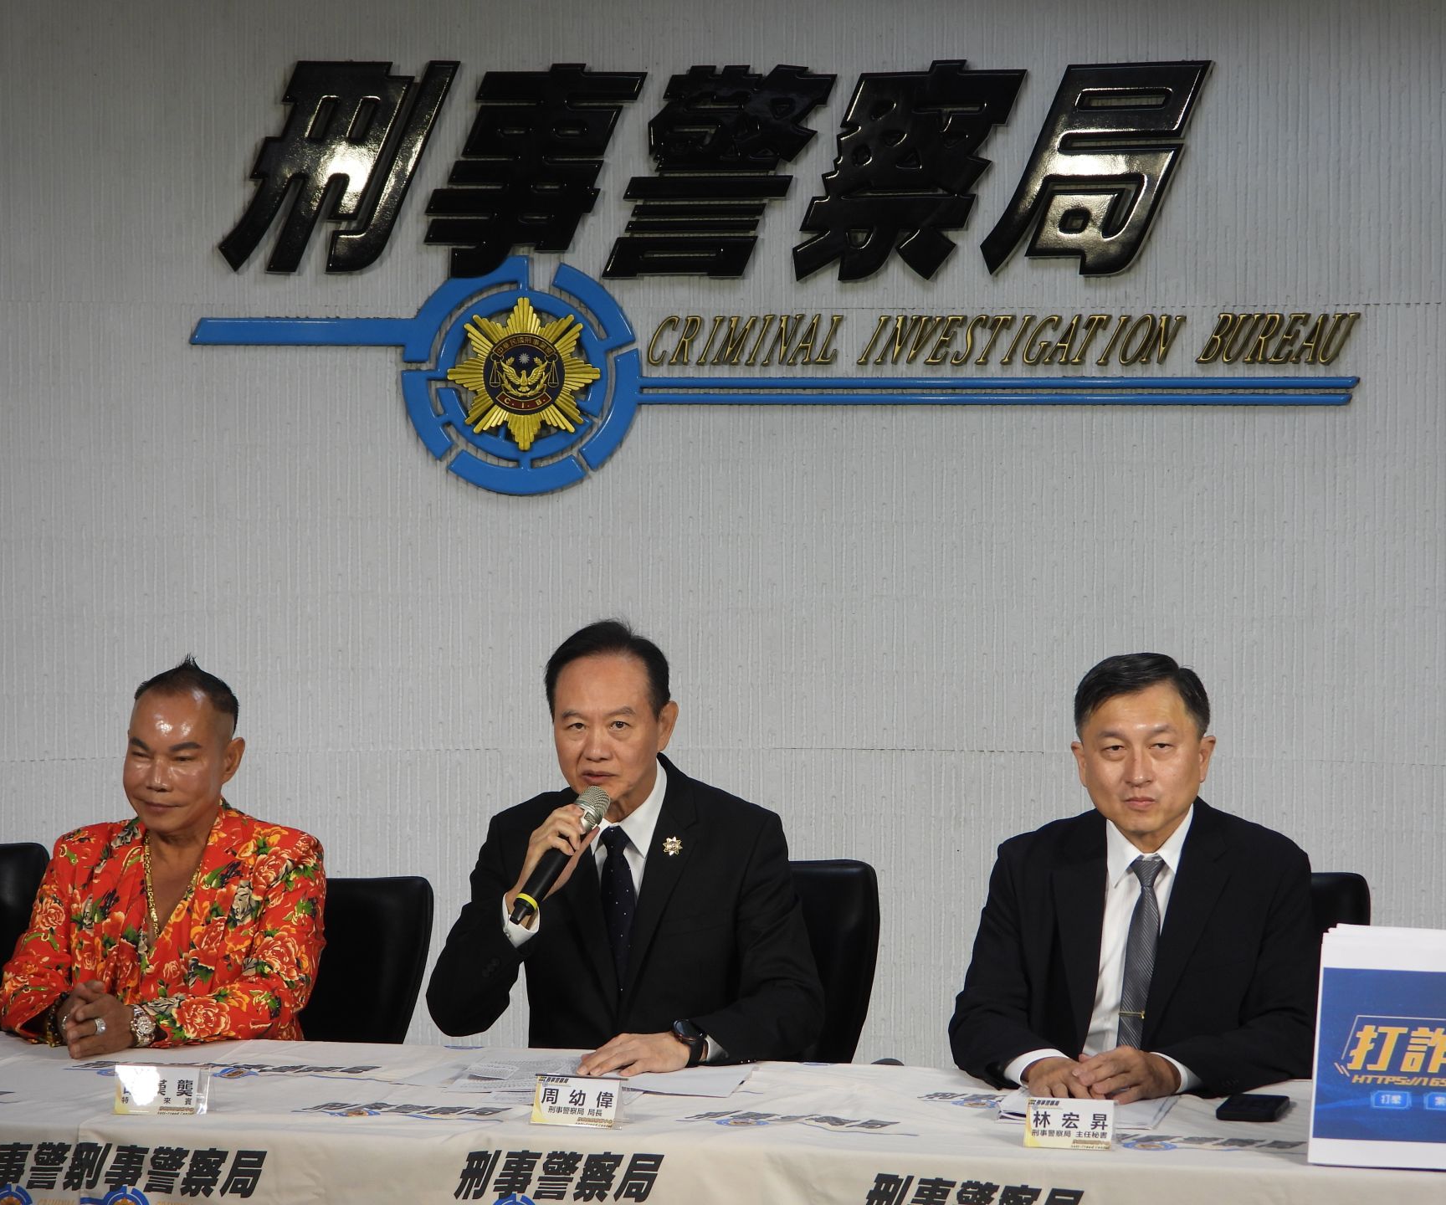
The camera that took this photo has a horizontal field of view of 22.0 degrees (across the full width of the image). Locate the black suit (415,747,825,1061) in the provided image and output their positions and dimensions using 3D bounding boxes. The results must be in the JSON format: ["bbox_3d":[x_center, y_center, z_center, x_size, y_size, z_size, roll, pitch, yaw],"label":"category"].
[{"bbox_3d":[-0.140,0.577,5.223,0.540,0.680,0.440,1,3,13],"label":"black suit"}]

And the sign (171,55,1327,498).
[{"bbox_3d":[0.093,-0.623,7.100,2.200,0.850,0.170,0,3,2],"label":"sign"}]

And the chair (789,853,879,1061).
[{"bbox_3d":[-0.040,0.883,5.428,0.620,0.970,0.640,1,3,12],"label":"chair"}]

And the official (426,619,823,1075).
[{"bbox_3d":[-0.150,0.705,5.159,0.550,1.350,0.720,1,3,13],"label":"official"}]

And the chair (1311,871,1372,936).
[{"bbox_3d":[0.660,0.892,5.228,0.620,0.980,0.640,1,3,12],"label":"chair"}]

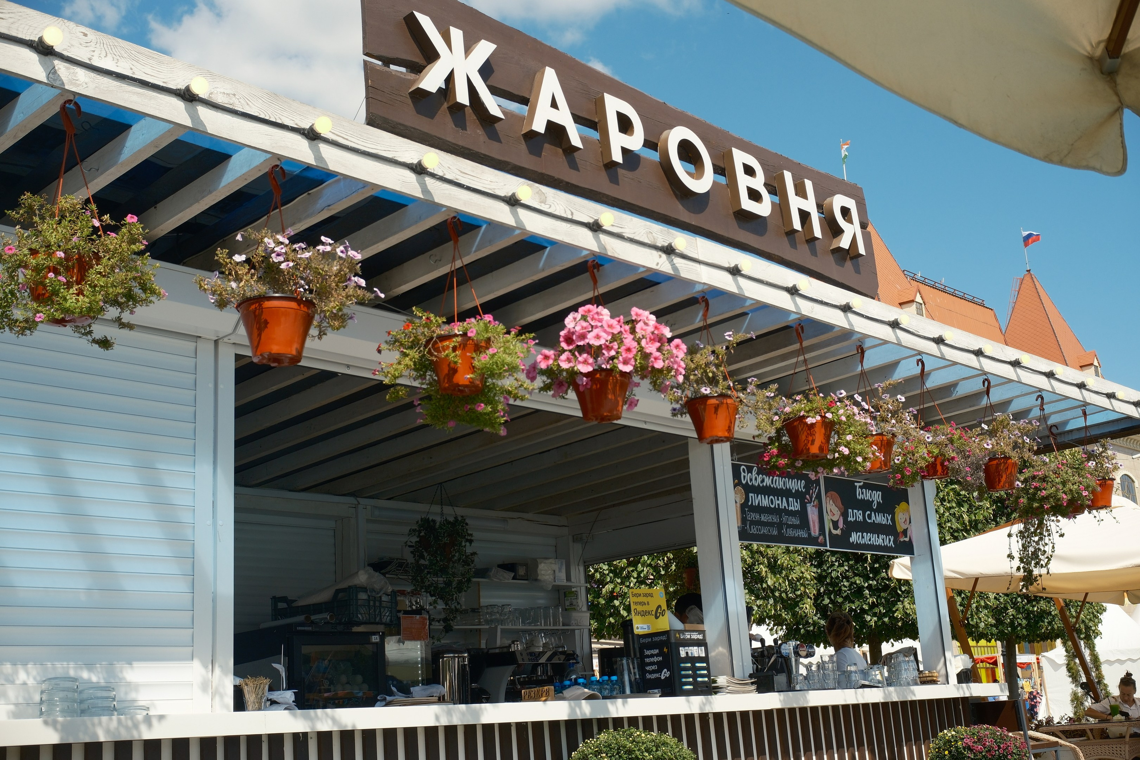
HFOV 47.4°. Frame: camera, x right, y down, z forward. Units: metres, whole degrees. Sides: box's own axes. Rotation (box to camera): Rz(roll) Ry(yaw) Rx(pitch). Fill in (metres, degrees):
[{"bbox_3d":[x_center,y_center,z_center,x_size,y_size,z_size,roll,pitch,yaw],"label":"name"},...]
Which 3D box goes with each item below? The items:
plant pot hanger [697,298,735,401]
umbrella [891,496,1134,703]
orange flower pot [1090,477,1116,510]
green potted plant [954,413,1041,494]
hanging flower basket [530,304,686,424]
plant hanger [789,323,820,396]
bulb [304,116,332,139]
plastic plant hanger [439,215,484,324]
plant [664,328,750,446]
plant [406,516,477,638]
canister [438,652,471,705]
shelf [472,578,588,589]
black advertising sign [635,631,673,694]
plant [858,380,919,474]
[{"bbox_3d":[0.520,-0.129,4.928,0.180,0.409,0.170,-5,-15,6],"label":"plant pot hanger"},{"bbox_3d":[4.805,2.377,11.382,2.950,2.800,3.150,12,-22,-44],"label":"umbrella"},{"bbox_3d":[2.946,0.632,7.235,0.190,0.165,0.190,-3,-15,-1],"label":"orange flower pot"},{"bbox_3d":[2.087,0.359,6.346,0.410,0.380,0.370,-4,-16,0],"label":"green potted plant"},{"bbox_3d":[0.129,-0.055,4.439,0.520,0.400,0.480,-4,-16,0],"label":"hanging flower basket"},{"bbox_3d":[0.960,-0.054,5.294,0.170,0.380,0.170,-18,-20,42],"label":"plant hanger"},{"bbox_3d":[-0.715,-0.717,3.698,0.050,0.050,0.088,12,-27,-44],"label":"bulb"},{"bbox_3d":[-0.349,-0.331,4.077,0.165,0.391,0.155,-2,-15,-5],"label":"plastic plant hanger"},{"bbox_3d":[0.524,0.022,4.881,0.328,0.439,0.310,-5,-15,6],"label":"plant"},{"bbox_3d":[-0.815,1.246,8.280,0.437,0.788,0.400,-2,-15,-6],"label":"plant"},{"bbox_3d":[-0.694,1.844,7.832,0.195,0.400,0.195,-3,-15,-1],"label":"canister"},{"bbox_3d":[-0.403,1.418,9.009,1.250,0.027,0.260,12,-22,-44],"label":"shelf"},{"bbox_3d":[0.365,1.210,5.497,0.025,0.260,0.210,7,-18,-34],"label":"black advertising sign"},{"bbox_3d":[1.384,0.210,5.724,0.300,0.410,0.290,-4,-16,0],"label":"plant"}]

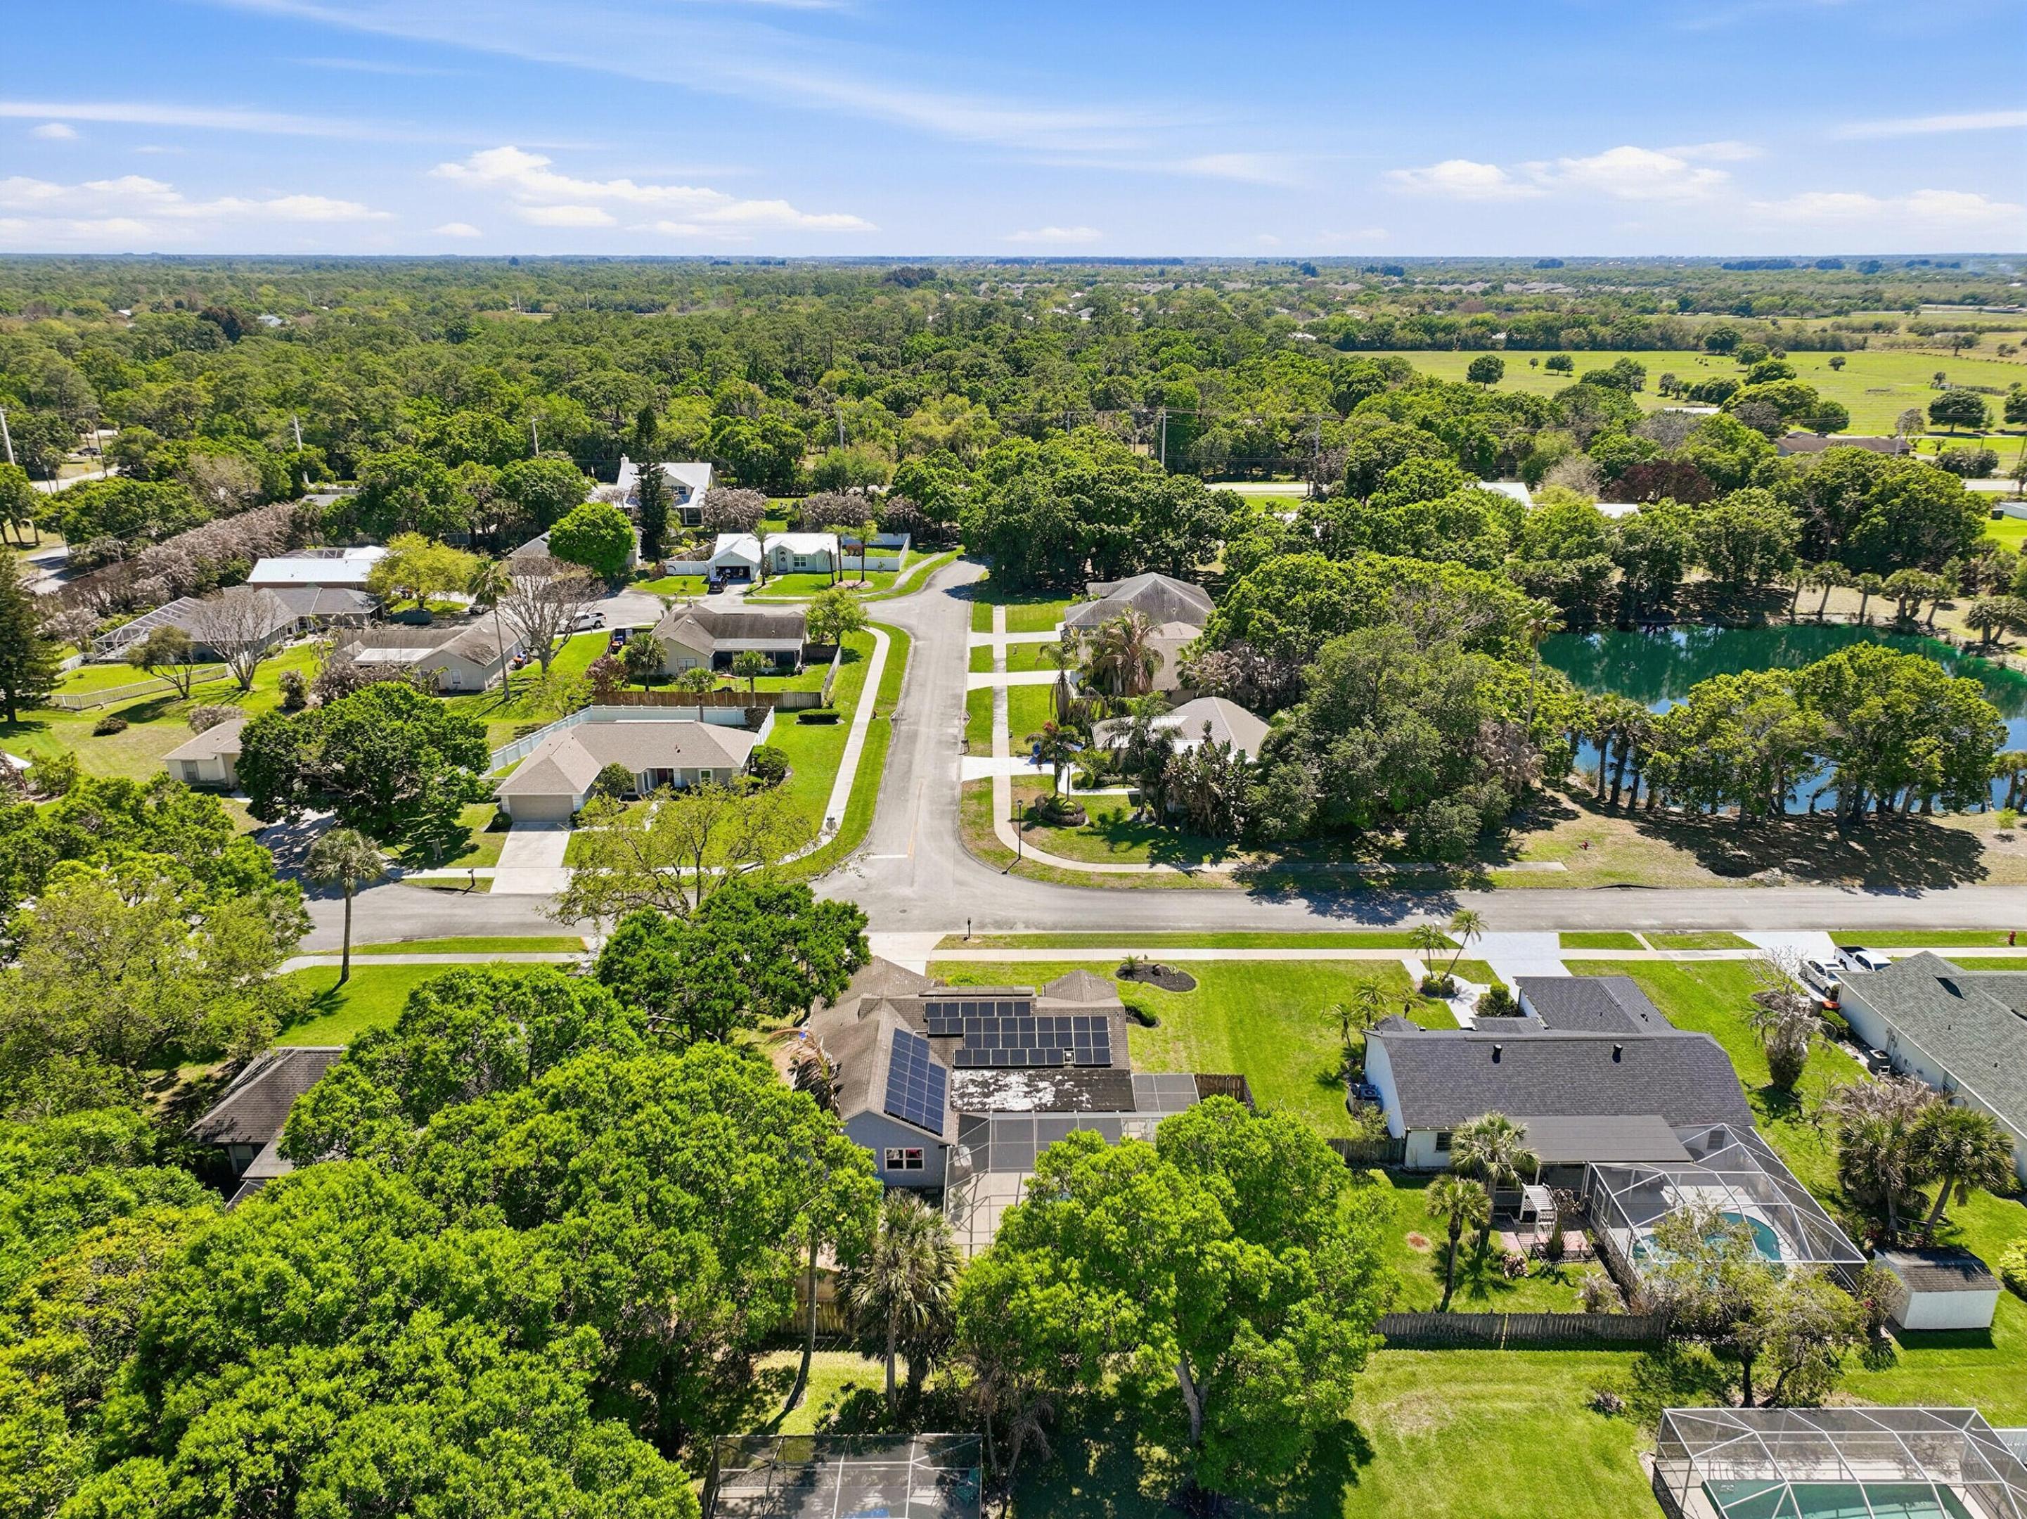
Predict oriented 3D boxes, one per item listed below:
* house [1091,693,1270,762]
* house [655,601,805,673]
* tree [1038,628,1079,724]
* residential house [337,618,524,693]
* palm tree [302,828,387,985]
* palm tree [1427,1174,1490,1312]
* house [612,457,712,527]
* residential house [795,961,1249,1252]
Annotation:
[{"bbox_3d":[15.600,-2.423,125.680,17.200,5.400,14.800,0,20,0],"label":"house"},{"bbox_3d":[-30.650,-13.610,152.960,17.100,4.800,17.000,0,20,0],"label":"house"},{"bbox_3d":[4.200,-7.170,129.340,3.800,8.700,3.800,0,20,0],"label":"tree"},{"bbox_3d":[-61.600,-11.910,148.360,17.200,4.700,17.400,0,20,0],"label":"residential house"},{"bbox_3d":[-40.800,9.207,86.499,5.200,10.200,5.000,0,20,0],"label":"palm tree"},{"bbox_3d":[18.041,20.066,57.871,2.573,6.372,2.500,0,20,0],"label":"palm tree"},{"bbox_3d":[-57.650,-44.903,233.201,15.300,9.600,12.800,0,20,0],"label":"house"},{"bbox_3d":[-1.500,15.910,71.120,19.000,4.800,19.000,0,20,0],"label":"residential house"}]

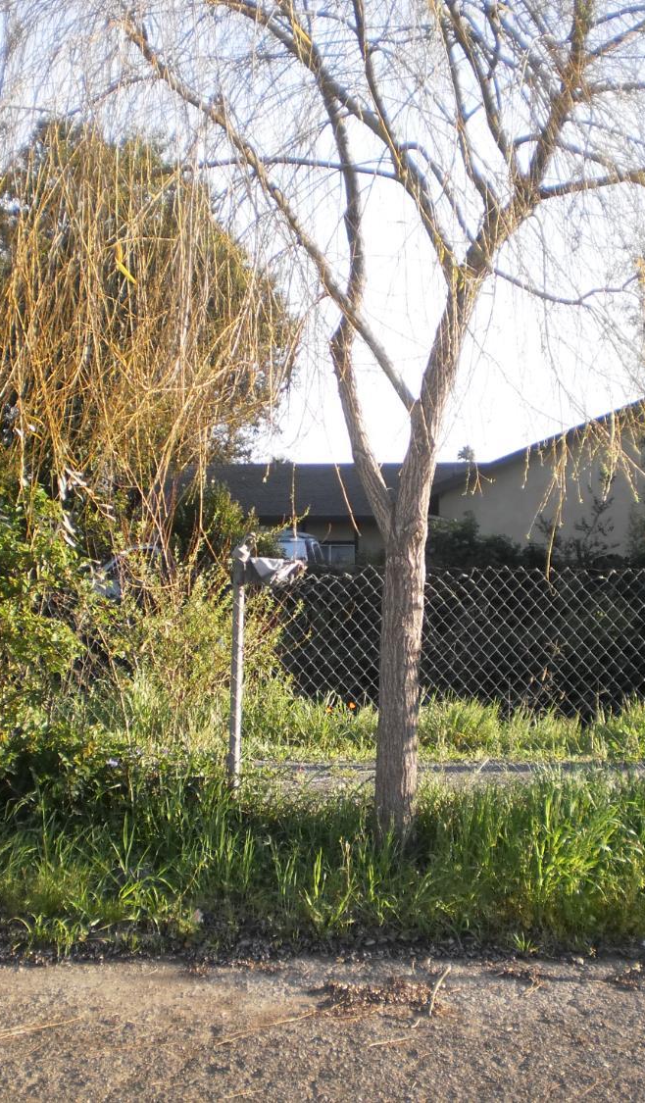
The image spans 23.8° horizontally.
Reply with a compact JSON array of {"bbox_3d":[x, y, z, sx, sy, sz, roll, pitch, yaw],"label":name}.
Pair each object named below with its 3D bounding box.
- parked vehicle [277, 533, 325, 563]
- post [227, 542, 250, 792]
[{"bbox_3d":[-0.620,0.460,33.000,1.880,1.820,4.750,1,-1,12],"label":"parked vehicle"},{"bbox_3d":[-0.422,0.588,7.600,0.065,1.280,0.065,1,-1,11],"label":"post"}]

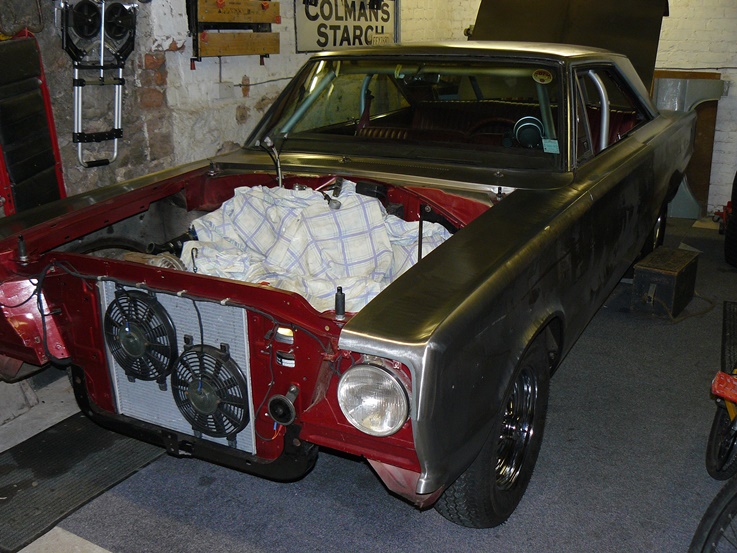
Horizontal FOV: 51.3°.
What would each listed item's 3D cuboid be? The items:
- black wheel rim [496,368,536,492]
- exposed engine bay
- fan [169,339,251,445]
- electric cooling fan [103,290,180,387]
[{"bbox_3d":[0.390,0.461,2.431,0.170,0.392,0.392,9,19,29],"label":"black wheel rim"},{"bbox_3d":[-0.300,-0.005,2.690,1.300,0.500,1.100,9,19,27],"label":"exposed engine bay"},{"bbox_3d":[-0.462,0.336,2.183,0.275,0.305,0.060,9,19,27],"label":"fan"},{"bbox_3d":[-0.687,0.189,2.261,0.275,0.305,0.060,9,19,27],"label":"electric cooling fan"}]

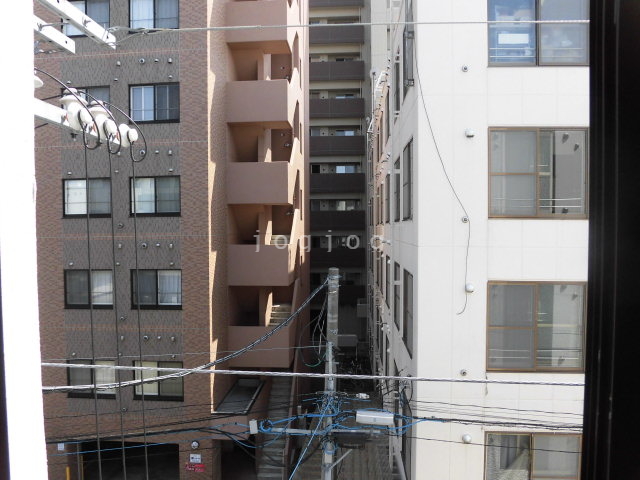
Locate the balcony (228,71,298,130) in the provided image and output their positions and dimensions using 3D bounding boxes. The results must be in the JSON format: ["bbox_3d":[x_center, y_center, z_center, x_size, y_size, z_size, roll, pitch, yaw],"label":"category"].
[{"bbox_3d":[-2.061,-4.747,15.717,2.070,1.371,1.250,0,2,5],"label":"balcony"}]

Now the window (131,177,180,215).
[{"bbox_3d":[-5.139,-1.358,13.861,1.637,1.247,0.120,0,2,4],"label":"window"}]

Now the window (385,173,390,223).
[{"bbox_3d":[2.320,-1.414,15.200,0.120,1.666,2.132,0,2,4],"label":"window"}]

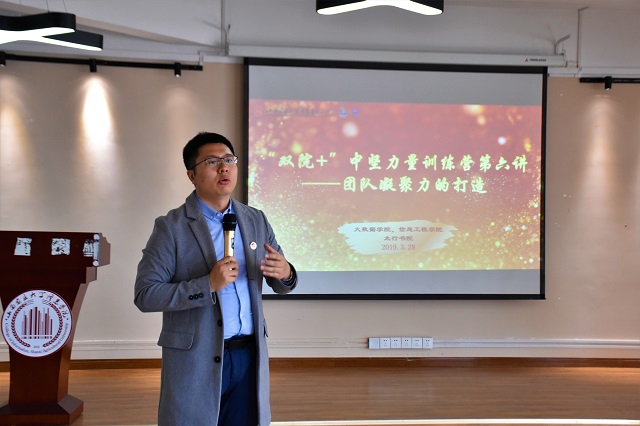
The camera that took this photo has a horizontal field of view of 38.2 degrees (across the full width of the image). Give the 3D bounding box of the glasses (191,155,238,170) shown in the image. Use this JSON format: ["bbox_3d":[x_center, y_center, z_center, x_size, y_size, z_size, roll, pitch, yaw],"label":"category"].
[{"bbox_3d":[-0.386,-0.165,3.330,0.140,0.045,0.140,-4,-13,-39],"label":"glasses"}]

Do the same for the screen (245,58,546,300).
[{"bbox_3d":[0.622,-0.253,7.360,2.450,1.885,0.040,1,0,-8],"label":"screen"}]

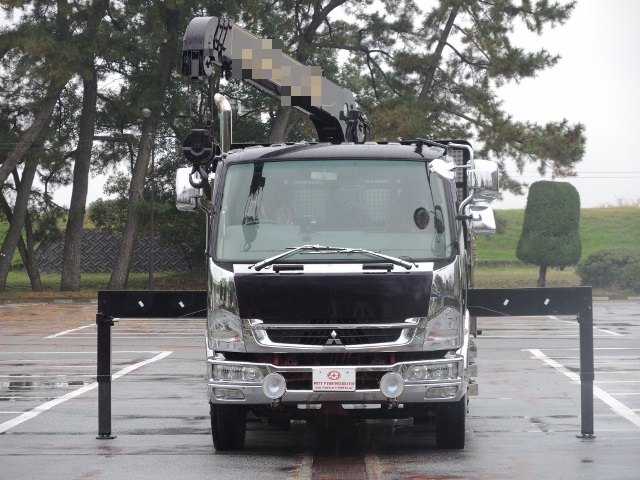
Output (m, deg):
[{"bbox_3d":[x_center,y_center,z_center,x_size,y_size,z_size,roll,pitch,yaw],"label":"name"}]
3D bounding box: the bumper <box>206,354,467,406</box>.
[{"bbox_3d":[0.127,1.098,19.500,2.000,0.390,0.380,0,0,3],"label":"bumper"}]

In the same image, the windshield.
[{"bbox_3d":[0.107,-0.233,19.750,1.860,0.810,0.360,0,0,3],"label":"windshield"}]

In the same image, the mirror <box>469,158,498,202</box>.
[{"bbox_3d":[1.290,-0.470,19.700,0.220,0.335,0.140,0,0,-10],"label":"mirror"}]

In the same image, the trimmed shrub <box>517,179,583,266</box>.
[{"bbox_3d":[8.091,-0.546,88.000,2.300,3.080,2.300,0,0,3],"label":"trimmed shrub"}]

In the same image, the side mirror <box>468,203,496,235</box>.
[{"bbox_3d":[1.283,-0.170,19.700,0.205,0.245,0.130,0,0,-10],"label":"side mirror"}]

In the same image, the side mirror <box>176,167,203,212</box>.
[{"bbox_3d":[-1.035,-0.401,19.800,0.195,0.360,0.120,-1,0,10],"label":"side mirror"}]

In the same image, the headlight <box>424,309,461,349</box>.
[{"bbox_3d":[0.965,0.691,19.500,0.285,0.310,0.200,0,0,3],"label":"headlight"}]

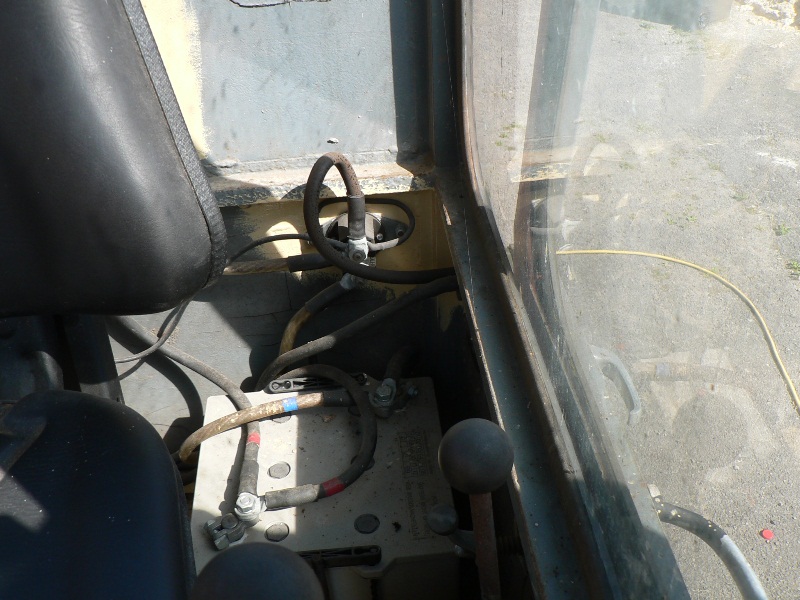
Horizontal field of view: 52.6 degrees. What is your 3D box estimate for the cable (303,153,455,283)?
[{"bbox_3d":[-0.020,-0.087,0.865,0.161,0.174,0.062,-5,45,-2],"label":"cable"}]

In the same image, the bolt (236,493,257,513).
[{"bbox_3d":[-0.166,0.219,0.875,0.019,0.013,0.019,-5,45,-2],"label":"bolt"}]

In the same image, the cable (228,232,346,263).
[{"bbox_3d":[-0.125,-0.058,0.882,0.130,0.036,0.035,-5,45,-2],"label":"cable"}]

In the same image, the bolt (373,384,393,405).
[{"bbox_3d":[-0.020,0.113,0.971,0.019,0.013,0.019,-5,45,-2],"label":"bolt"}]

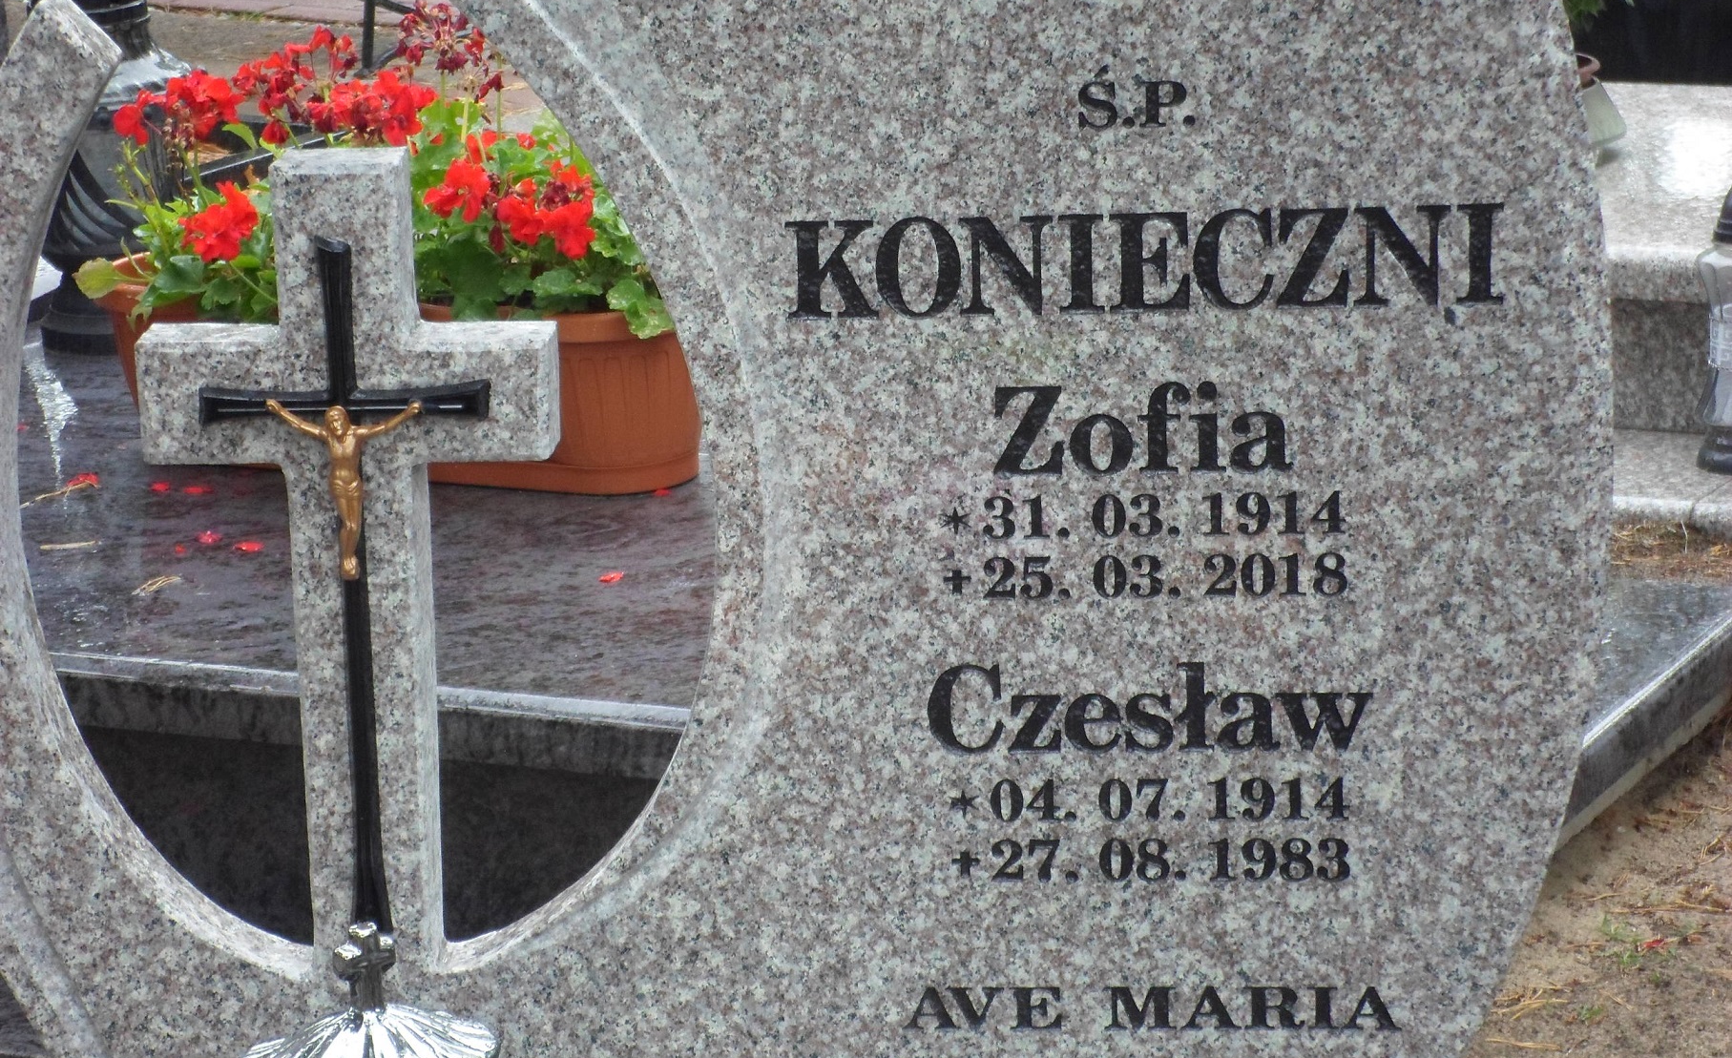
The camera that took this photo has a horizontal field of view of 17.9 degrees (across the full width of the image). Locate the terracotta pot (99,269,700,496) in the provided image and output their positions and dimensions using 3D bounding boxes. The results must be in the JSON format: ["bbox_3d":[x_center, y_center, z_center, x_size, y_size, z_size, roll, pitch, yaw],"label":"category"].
[{"bbox_3d":[-0.361,-0.128,4.404,0.535,0.152,0.198,4,14,25],"label":"terracotta pot"}]

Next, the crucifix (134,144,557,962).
[{"bbox_3d":[-0.305,0.017,3.300,0.243,0.488,0.064,0,13,6],"label":"crucifix"}]

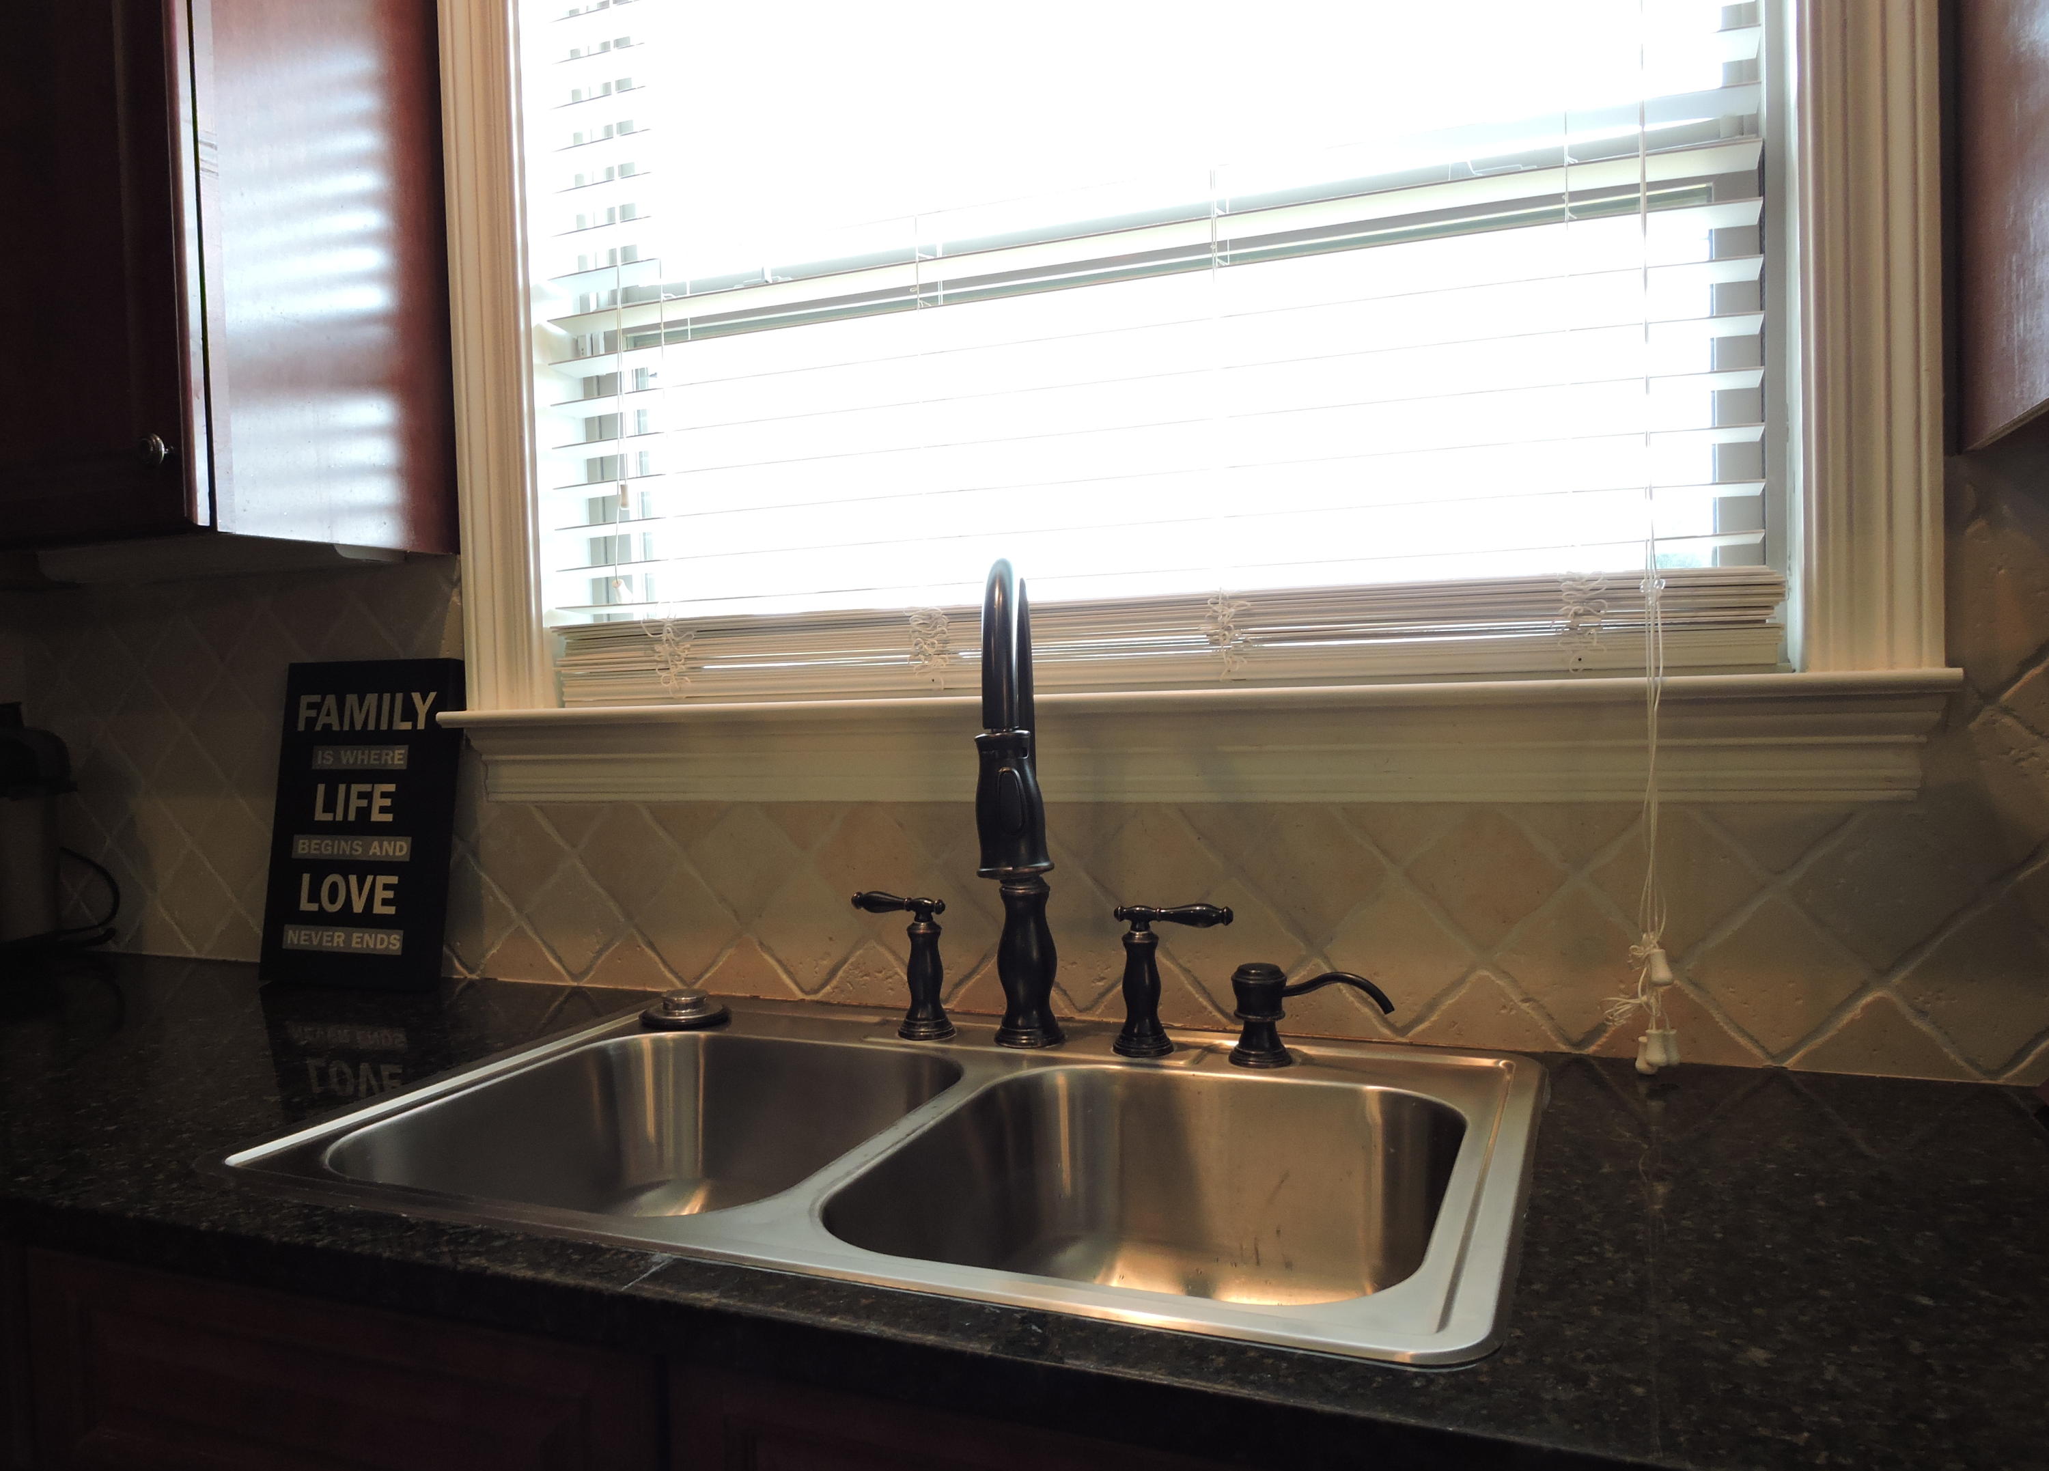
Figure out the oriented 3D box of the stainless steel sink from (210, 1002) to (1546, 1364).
[{"bbox_3d":[-0.068,0.364,1.032,0.832,0.195,0.562,-1,2,23],"label":"stainless steel sink"}]

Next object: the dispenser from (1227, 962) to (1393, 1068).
[{"bbox_3d":[0.223,0.221,1.120,0.132,0.074,0.053,-1,2,28],"label":"dispenser"}]

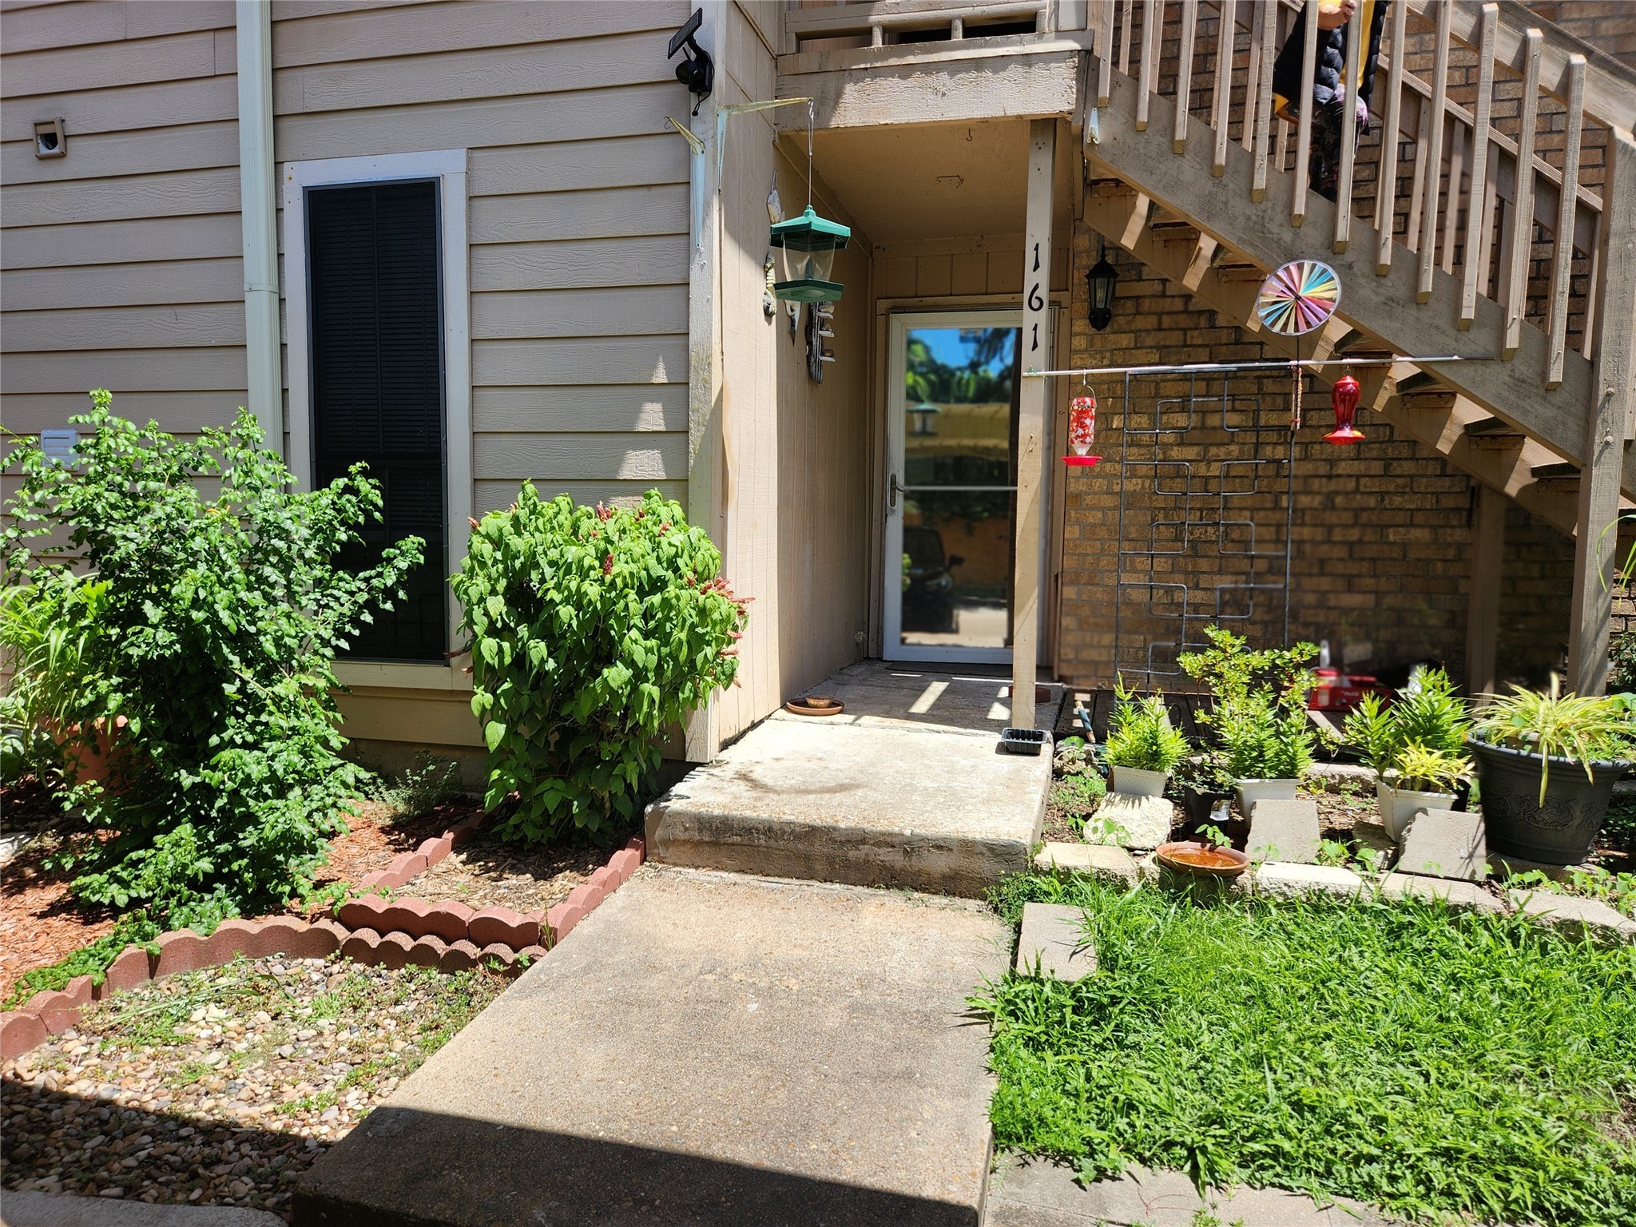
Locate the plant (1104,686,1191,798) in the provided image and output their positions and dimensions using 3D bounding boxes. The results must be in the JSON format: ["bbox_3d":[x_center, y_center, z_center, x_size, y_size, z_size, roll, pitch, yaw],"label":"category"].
[{"bbox_3d":[1.112,0.461,3.680,0.290,0.420,0.270,4,6,33],"label":"plant"}]

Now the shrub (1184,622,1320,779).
[{"bbox_3d":[1.462,0.309,3.680,0.470,0.500,0.420,3,6,19],"label":"shrub"}]

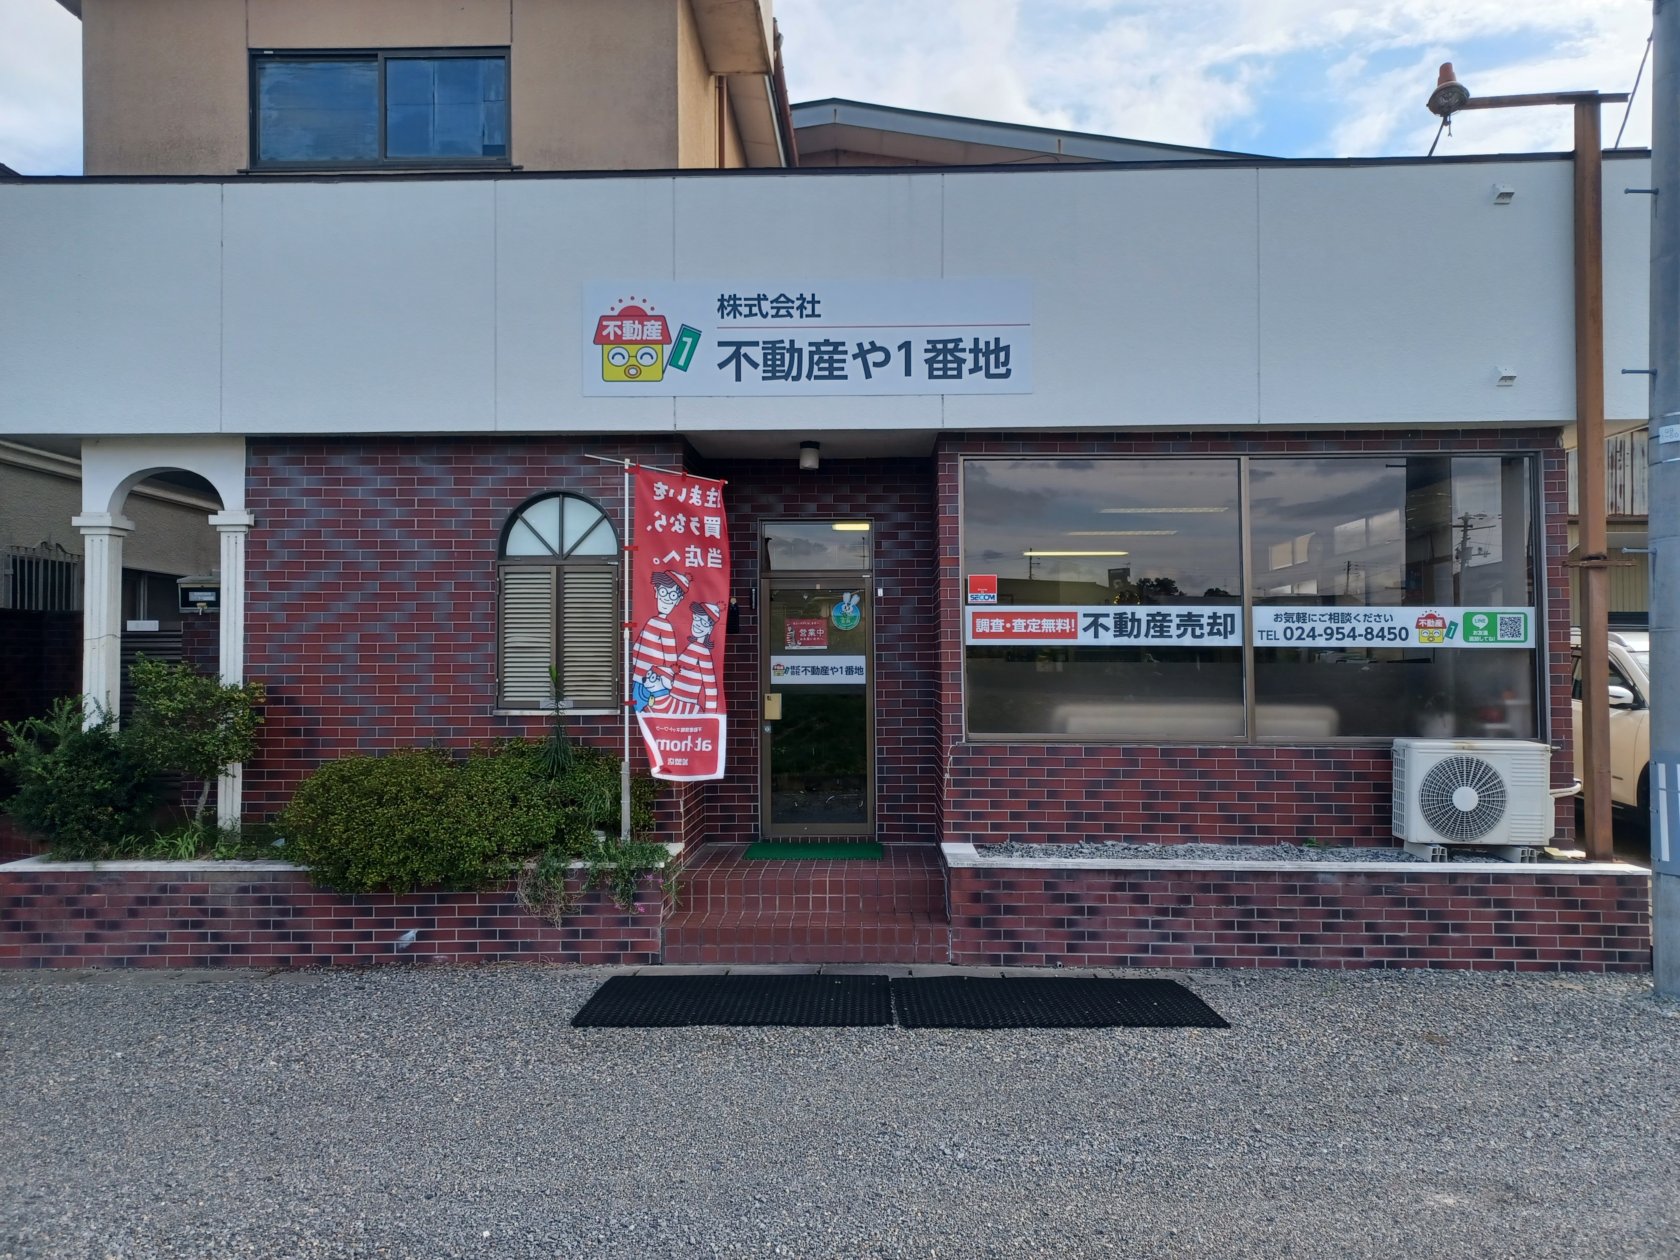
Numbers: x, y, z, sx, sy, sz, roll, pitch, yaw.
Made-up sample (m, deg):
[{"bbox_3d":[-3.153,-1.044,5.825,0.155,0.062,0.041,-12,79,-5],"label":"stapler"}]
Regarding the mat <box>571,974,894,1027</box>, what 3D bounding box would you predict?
[{"bbox_3d":[-0.491,1.857,6.129,1.500,0.025,0.890,0,-1,1],"label":"mat"}]

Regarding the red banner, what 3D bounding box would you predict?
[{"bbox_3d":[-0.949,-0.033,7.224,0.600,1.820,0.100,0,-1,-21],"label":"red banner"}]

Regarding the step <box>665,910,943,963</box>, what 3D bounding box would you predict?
[{"bbox_3d":[-0.183,1.785,7.036,1.630,0.210,0.410,0,-1,1],"label":"step"}]

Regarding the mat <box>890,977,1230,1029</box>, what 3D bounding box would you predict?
[{"bbox_3d":[1.040,1.854,6.083,1.520,0.025,0.880,0,-1,1],"label":"mat"}]

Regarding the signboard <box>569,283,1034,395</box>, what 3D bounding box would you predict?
[{"bbox_3d":[-0.207,-1.812,7.510,2.780,0.720,0.050,0,-1,1],"label":"signboard"}]

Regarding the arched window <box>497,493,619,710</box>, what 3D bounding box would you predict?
[{"bbox_3d":[-1.783,-0.181,7.685,0.780,1.380,0.120,0,-1,1],"label":"arched window"}]

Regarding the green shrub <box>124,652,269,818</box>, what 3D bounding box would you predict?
[{"bbox_3d":[-3.905,0.674,7.370,0.850,1.050,0.780,0,-1,1],"label":"green shrub"}]

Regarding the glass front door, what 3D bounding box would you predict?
[{"bbox_3d":[-0.155,0.544,8.655,0.810,1.840,0.070,0,-1,1],"label":"glass front door"}]

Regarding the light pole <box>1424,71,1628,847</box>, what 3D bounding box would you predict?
[{"bbox_3d":[4.028,-0.989,7.062,1.171,4.640,0.300,0,-1,1],"label":"light pole"}]

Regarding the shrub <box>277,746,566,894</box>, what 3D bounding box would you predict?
[{"bbox_3d":[-2.436,1.091,7.079,1.700,0.850,0.850,0,-1,1],"label":"shrub"}]

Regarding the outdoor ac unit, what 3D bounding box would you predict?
[{"bbox_3d":[3.681,0.985,7.104,0.830,0.660,0.340,0,-1,6],"label":"outdoor ac unit"}]

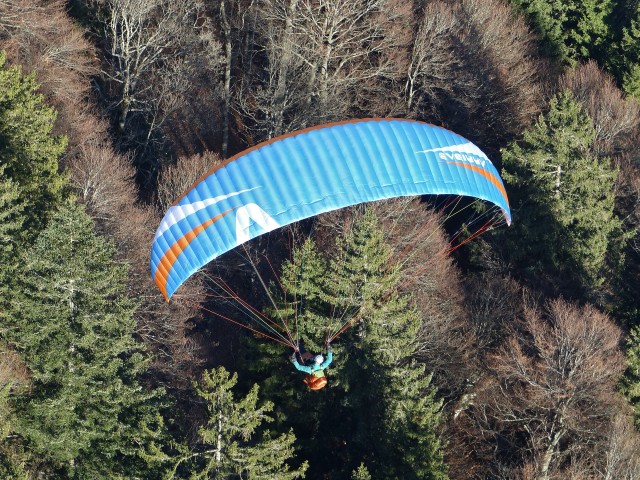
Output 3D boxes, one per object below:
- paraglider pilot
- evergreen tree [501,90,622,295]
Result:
[{"bbox_3d":[-0.185,2.990,96.000,1.000,1.200,1.150,-10,41,-11],"label":"paraglider pilot"},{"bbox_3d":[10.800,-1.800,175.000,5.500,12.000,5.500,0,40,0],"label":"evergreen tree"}]

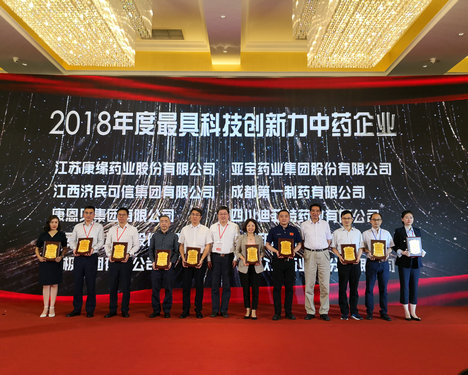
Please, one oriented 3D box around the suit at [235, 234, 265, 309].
[{"bbox_3d":[0.261,1.344,6.270,0.460,1.168,0.300,0,-8,0],"label":"suit"}]

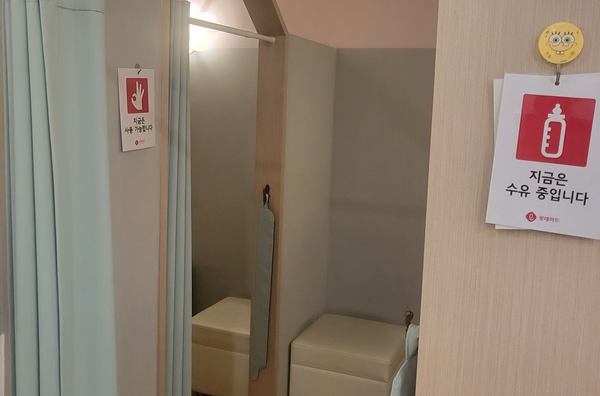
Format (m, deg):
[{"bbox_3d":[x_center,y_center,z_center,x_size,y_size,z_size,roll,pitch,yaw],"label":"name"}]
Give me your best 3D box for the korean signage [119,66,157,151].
[{"bbox_3d":[-0.413,-0.226,1.542,0.009,0.207,0.145,5,11,21],"label":"korean signage"}]

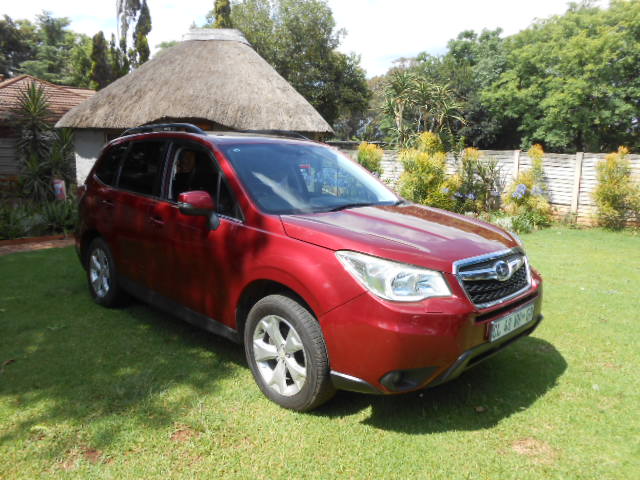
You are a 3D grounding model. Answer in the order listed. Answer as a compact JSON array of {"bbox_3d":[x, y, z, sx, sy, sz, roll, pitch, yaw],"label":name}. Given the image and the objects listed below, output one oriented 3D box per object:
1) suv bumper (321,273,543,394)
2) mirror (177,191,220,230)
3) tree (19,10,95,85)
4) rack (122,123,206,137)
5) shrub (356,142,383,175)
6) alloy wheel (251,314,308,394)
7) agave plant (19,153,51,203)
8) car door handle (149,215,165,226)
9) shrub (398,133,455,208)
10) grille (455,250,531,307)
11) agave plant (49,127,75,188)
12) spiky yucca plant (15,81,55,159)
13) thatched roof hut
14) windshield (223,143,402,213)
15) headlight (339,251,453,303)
[{"bbox_3d":[0.842,0.457,2.865,1.770,0.510,0.620,-7,12,-44],"label":"suv bumper"},{"bbox_3d":[-0.801,-0.198,3.121,0.180,0.220,0.250,10,13,44],"label":"mirror"},{"bbox_3d":[-15.058,-8.098,27.728,4.800,9.700,4.800,2,9,0],"label":"tree"},{"bbox_3d":[-1.410,-0.961,4.201,1.500,0.100,0.060,10,13,44],"label":"rack"},{"bbox_3d":[1.405,-1.811,13.950,0.800,2.000,0.800,2,9,0],"label":"shrub"},{"bbox_3d":[-0.176,0.650,2.792,0.180,0.470,0.470,-7,12,-44],"label":"alloy wheel"},{"bbox_3d":[-6.002,-1.314,10.140,0.750,1.048,0.750,1,9,0],"label":"agave plant"},{"bbox_3d":[-1.230,-0.143,3.604,0.055,0.045,0.205,-7,12,-44],"label":"car door handle"},{"bbox_3d":[2.823,-1.724,13.076,1.500,2.350,1.400,2,9,0],"label":"shrub"},{"bbox_3d":[1.023,0.193,2.715,0.140,0.250,0.770,10,13,44],"label":"grille"},{"bbox_3d":[-5.630,-1.791,10.468,0.660,1.247,0.660,1,9,0],"label":"agave plant"},{"bbox_3d":[-5.916,-2.445,9.960,0.880,1.578,0.880,1,9,0],"label":"spiky yucca plant"},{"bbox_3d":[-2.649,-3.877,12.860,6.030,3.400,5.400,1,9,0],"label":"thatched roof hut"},{"bbox_3d":[-0.080,-0.529,3.684,1.440,0.200,0.880,-7,44,-44],"label":"windshield"},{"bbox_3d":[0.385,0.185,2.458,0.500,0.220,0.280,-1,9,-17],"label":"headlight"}]

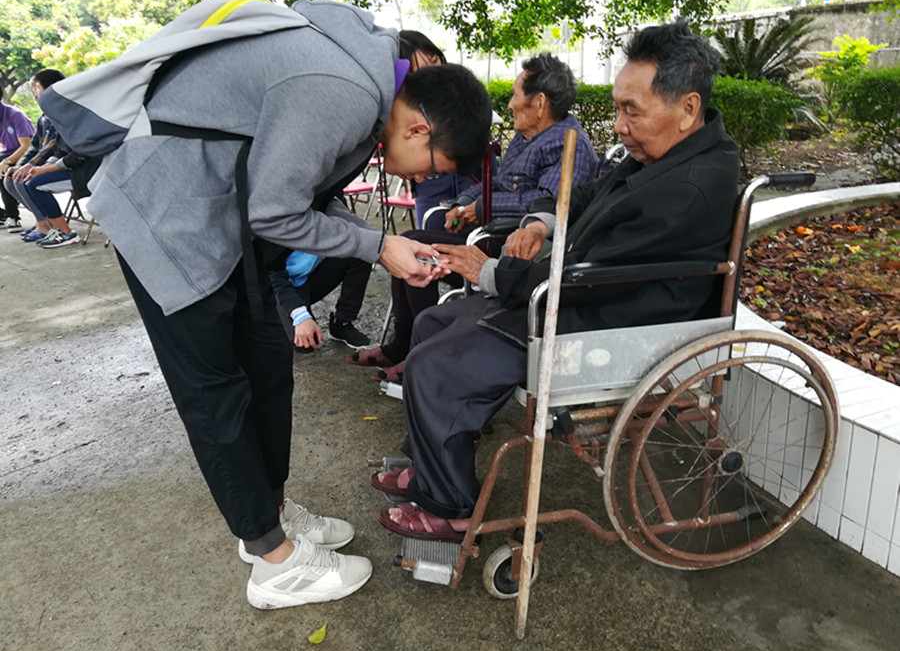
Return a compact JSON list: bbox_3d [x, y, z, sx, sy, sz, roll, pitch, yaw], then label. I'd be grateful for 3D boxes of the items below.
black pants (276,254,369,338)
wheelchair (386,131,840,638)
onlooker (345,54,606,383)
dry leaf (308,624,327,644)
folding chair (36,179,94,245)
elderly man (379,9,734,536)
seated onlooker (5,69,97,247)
[{"bbox_3d":[-0.600,-0.190,3.100,0.580,0.520,0.400,7,22,28],"label":"black pants"},{"bbox_3d":[0.332,0.090,1.707,1.090,0.930,0.640,-7,19,-10],"label":"wheelchair"},{"bbox_3d":[0.083,-0.387,2.555,1.000,1.180,0.540,-7,19,-10],"label":"onlooker"},{"bbox_3d":[-0.293,0.684,1.502,0.034,0.014,0.062,8,22,30],"label":"dry leaf"},{"bbox_3d":[-2.570,-1.000,4.700,0.480,0.800,0.450,-18,24,-36],"label":"folding chair"},{"bbox_3d":[0.230,-0.093,1.640,0.930,1.170,0.550,-7,19,-10],"label":"elderly man"},{"bbox_3d":[-2.720,-1.190,4.630,0.850,1.300,0.520,-18,24,-36],"label":"seated onlooker"}]

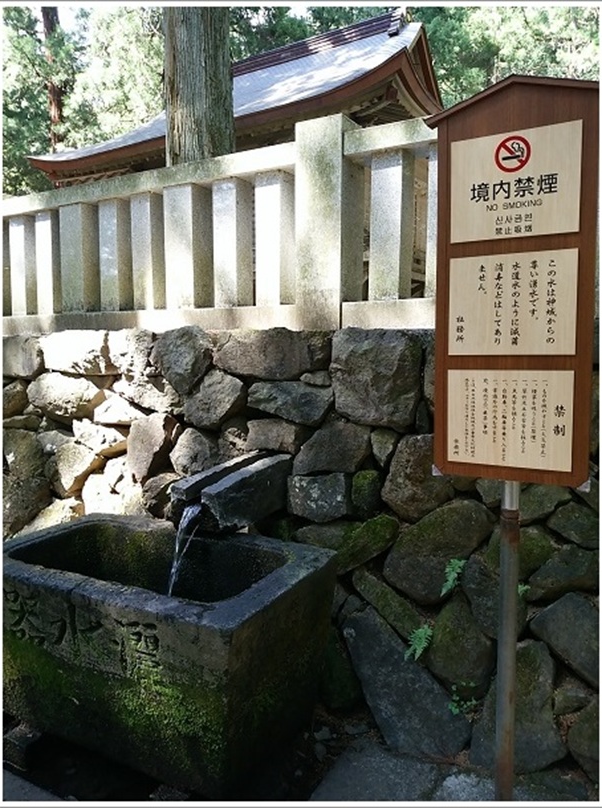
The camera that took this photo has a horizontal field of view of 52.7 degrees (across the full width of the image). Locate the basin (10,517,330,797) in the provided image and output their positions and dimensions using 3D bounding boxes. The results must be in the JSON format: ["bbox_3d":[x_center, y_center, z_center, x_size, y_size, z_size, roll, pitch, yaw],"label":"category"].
[{"bbox_3d":[-0.621,0.861,2.411,1.328,0.512,0.793,2,5,26],"label":"basin"}]

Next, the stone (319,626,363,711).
[{"bbox_3d":[0.145,1.089,2.522,0.193,0.271,0.200,2,5,29],"label":"stone"}]

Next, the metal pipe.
[{"bbox_3d":[0.666,0.781,1.951,0.060,1.074,0.060,3,6,30],"label":"metal pipe"}]

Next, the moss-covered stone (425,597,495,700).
[{"bbox_3d":[0.616,0.942,2.363,0.271,0.415,0.220,3,6,30],"label":"moss-covered stone"}]

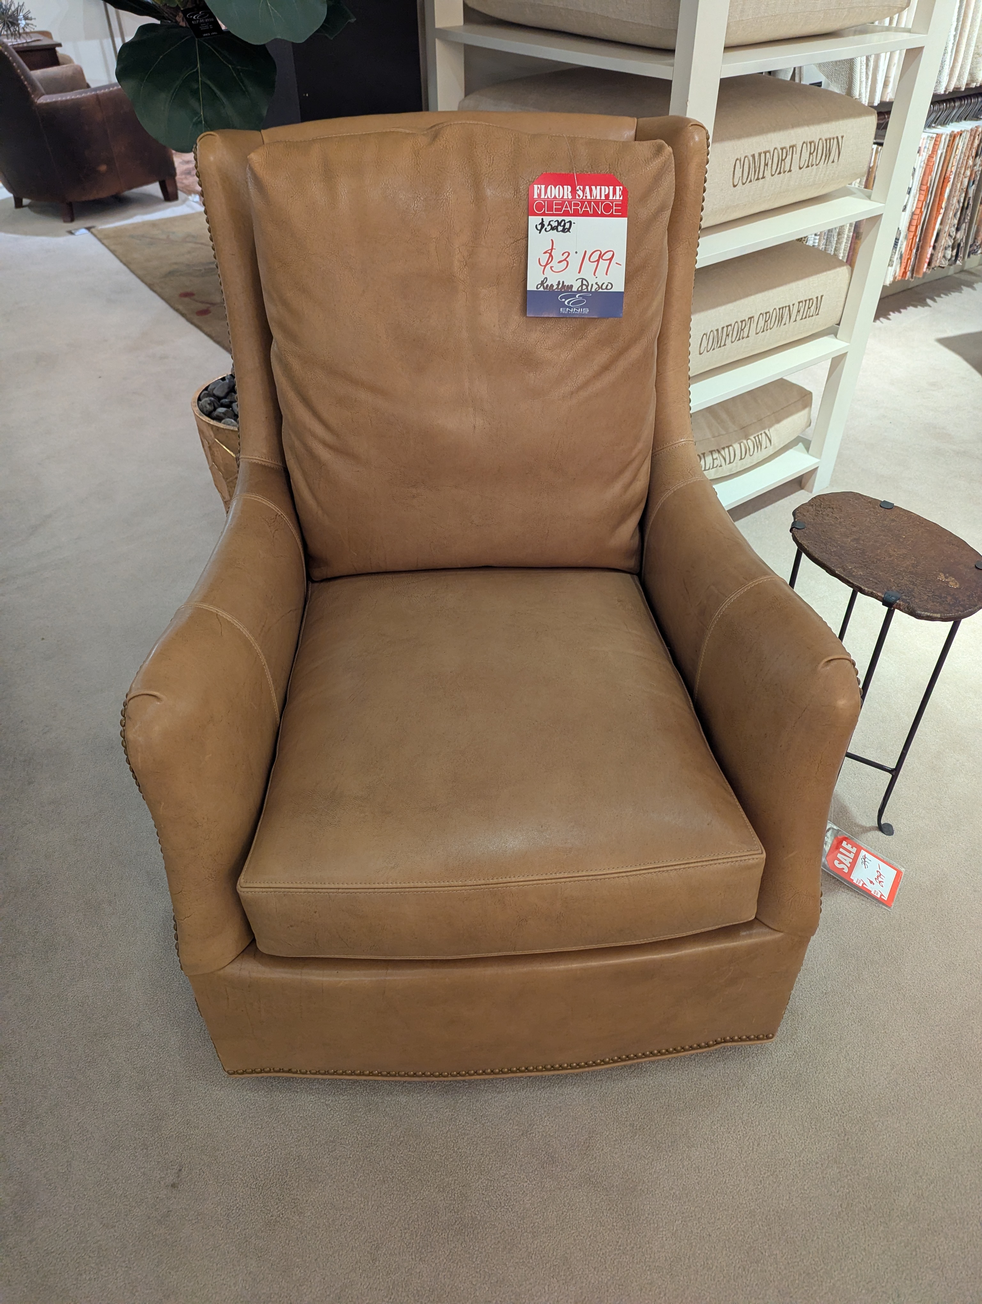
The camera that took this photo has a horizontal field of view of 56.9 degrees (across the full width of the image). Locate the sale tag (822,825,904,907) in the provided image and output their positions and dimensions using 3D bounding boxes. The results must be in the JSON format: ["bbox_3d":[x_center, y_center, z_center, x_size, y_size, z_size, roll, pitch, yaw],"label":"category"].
[{"bbox_3d":[0.605,0.351,1.492,0.143,0.006,0.092,33,49,14],"label":"sale tag"}]

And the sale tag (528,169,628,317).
[{"bbox_3d":[0.111,-0.525,1.173,0.127,0.172,0.005,0,16,-3],"label":"sale tag"}]

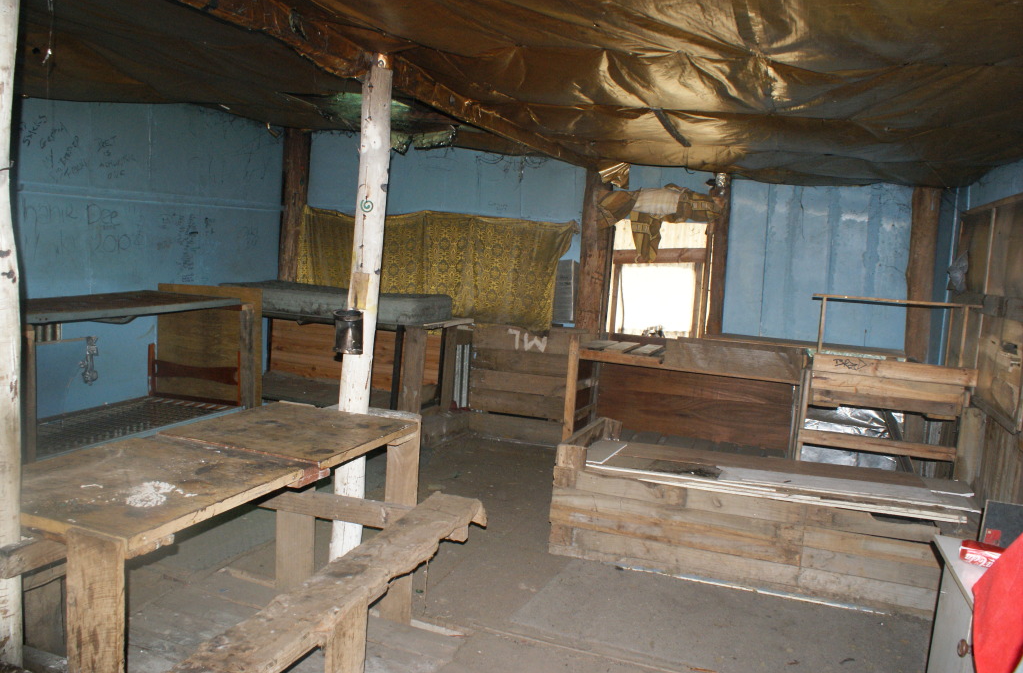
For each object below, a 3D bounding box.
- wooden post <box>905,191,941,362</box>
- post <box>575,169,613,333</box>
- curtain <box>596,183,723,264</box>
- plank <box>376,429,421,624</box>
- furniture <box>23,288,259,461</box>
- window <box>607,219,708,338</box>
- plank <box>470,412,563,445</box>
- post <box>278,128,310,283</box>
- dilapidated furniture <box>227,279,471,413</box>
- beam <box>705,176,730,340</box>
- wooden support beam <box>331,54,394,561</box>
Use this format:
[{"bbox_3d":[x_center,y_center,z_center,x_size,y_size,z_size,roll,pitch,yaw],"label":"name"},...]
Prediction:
[{"bbox_3d":[2.893,0.035,5.445,0.185,2.170,0.185,2,5,20],"label":"wooden post"},{"bbox_3d":[0.645,-0.217,6.285,0.200,2.279,0.200,6,6,20],"label":"post"},{"bbox_3d":[1.124,-0.864,5.881,0.937,0.591,0.120,5,6,20],"label":"curtain"},{"bbox_3d":[-0.438,0.747,3.025,0.150,0.770,0.040,6,7,24],"label":"plank"},{"bbox_3d":[-2.546,0.222,4.898,0.810,1.010,1.740,6,7,24],"label":"furniture"},{"bbox_3d":[1.045,-0.406,5.520,0.660,0.840,0.080,6,7,24],"label":"window"},{"bbox_3d":[0.043,0.697,6.004,0.860,0.230,0.040,6,7,24],"label":"plank"},{"bbox_3d":[-2.087,-0.625,7.258,0.210,2.628,0.210,8,7,20],"label":"post"},{"bbox_3d":[-1.321,0.128,6.144,1.910,1.040,0.820,6,7,24],"label":"dilapidated furniture"},{"bbox_3d":[1.572,-0.118,5.951,0.125,2.241,0.125,4,5,20],"label":"beam"},{"bbox_3d":[-0.673,-0.049,3.449,0.138,2.363,0.138,7,7,20],"label":"wooden support beam"}]

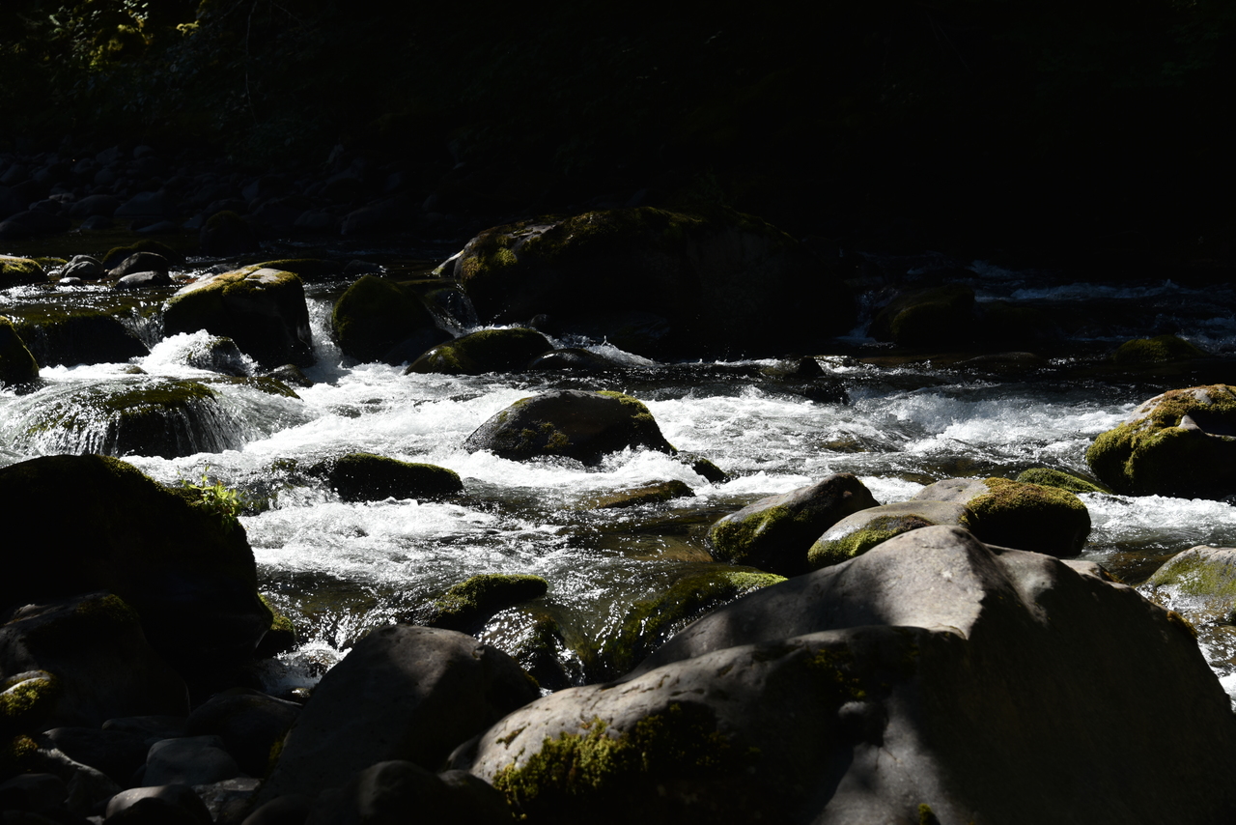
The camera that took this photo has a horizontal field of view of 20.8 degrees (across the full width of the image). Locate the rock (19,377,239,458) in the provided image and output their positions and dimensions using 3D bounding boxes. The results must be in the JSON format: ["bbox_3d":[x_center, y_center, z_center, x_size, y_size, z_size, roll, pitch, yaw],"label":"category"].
[{"bbox_3d":[-2.408,0.026,16.600,1.086,0.388,0.869,0,8,0],"label":"rock"}]

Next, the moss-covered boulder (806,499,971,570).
[{"bbox_3d":[1.016,0.471,12.577,0.613,0.294,0.460,0,8,0],"label":"moss-covered boulder"}]

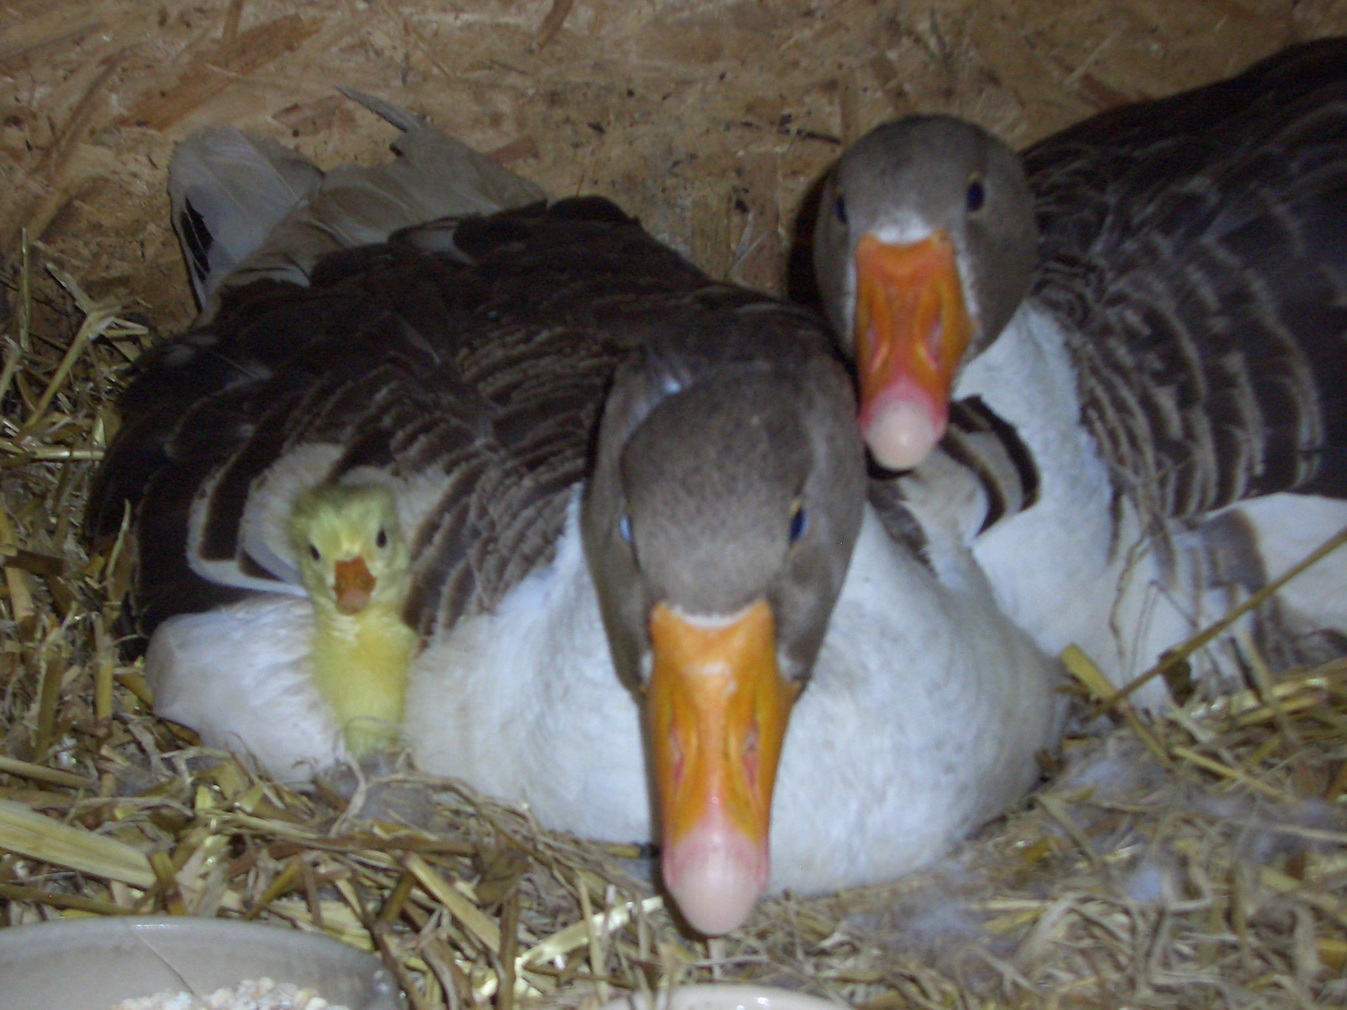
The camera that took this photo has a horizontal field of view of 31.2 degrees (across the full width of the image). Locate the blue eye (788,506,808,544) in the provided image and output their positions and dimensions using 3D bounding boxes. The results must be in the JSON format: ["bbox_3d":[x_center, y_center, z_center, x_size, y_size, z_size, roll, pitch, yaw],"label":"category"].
[{"bbox_3d":[0.030,0.005,0.585,0.005,0.009,0.009,3,51,28],"label":"blue eye"}]

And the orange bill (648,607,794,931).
[{"bbox_3d":[0.012,0.061,0.560,0.036,0.036,0.075,-1,52,5],"label":"orange bill"}]

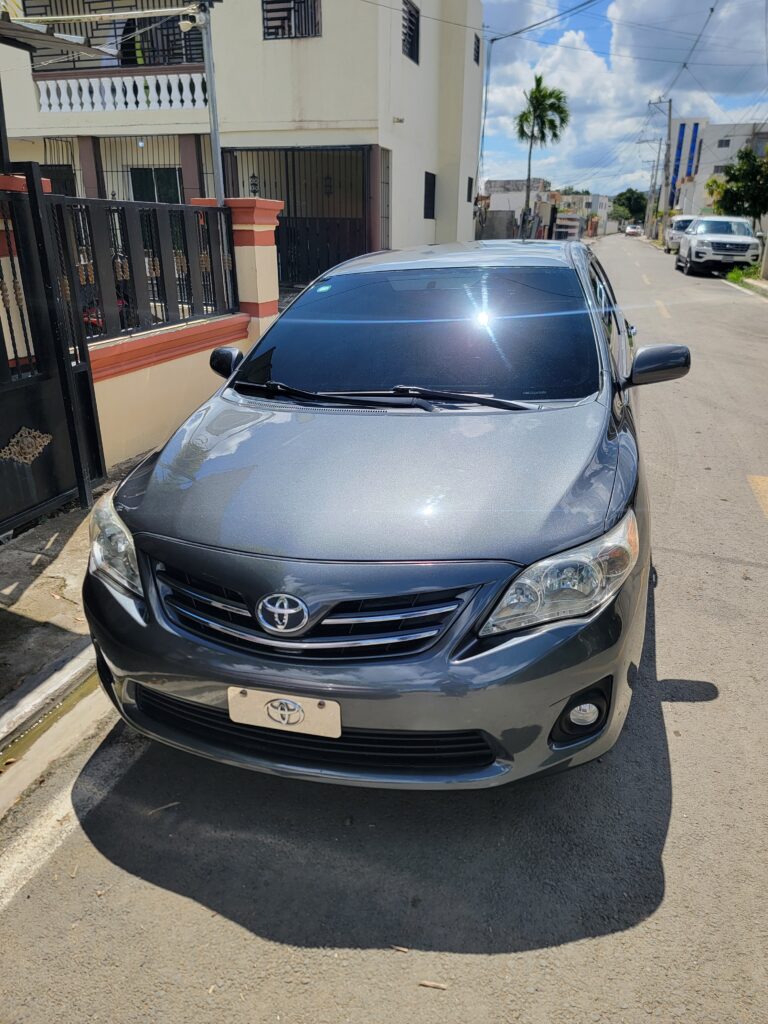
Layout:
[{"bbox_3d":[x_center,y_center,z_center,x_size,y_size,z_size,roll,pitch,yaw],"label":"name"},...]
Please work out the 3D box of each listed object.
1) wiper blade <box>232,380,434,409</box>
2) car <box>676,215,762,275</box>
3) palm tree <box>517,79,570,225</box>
[{"bbox_3d":[-0.217,-0.440,2.650,0.910,0.060,0.080,11,25,28],"label":"wiper blade"},{"bbox_3d":[11.066,-8.809,23.455,2.050,1.780,5.040,8,23,15],"label":"car"},{"bbox_3d":[8.668,-19.790,39.865,3.144,8.275,3.144,0,21,0],"label":"palm tree"}]

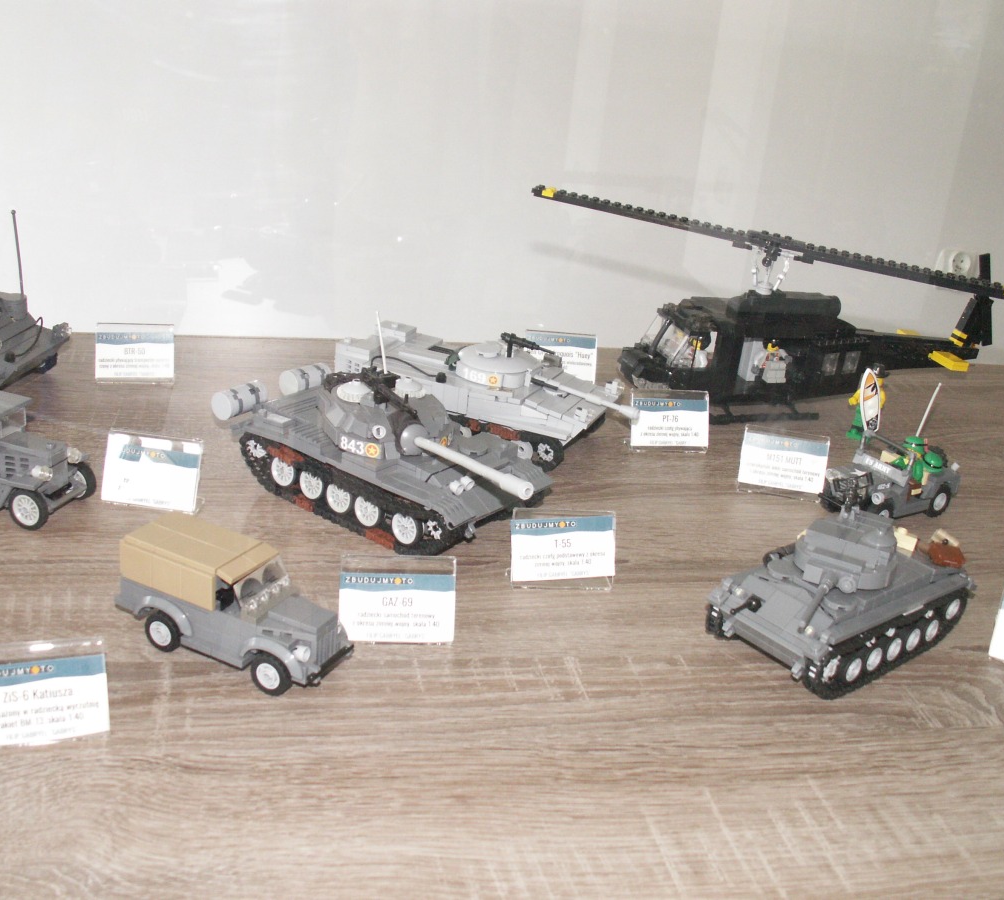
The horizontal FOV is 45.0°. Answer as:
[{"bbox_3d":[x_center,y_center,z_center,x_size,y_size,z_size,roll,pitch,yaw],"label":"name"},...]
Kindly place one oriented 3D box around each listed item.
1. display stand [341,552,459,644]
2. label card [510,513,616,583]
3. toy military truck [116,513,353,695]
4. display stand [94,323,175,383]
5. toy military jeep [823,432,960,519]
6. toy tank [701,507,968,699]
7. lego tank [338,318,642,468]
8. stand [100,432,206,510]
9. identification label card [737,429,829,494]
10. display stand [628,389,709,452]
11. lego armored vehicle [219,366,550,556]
[{"bbox_3d":[-0.047,0.067,0.551,0.050,0.038,0.018,2,23,-7],"label":"display stand"},{"bbox_3d":[0.030,0.049,0.606,0.051,0.032,0.004,-2,3,-7],"label":"label card"},{"bbox_3d":[-0.117,0.066,0.536,0.101,0.050,0.046,15,25,21],"label":"toy military truck"},{"bbox_3d":[-0.249,-0.066,0.825,0.050,0.038,0.018,0,23,-13],"label":"display stand"},{"bbox_3d":[0.241,0.015,0.743,0.087,0.050,0.044,-11,28,-34],"label":"toy military jeep"},{"bbox_3d":[0.164,0.060,0.578,0.129,0.067,0.069,-14,29,-38],"label":"toy tank"},{"bbox_3d":[-0.006,-0.043,0.798,0.199,0.066,0.076,14,24,20],"label":"lego tank"},{"bbox_3d":[-0.187,0.011,0.655,0.050,0.038,0.018,7,23,5],"label":"stand"},{"bbox_3d":[0.176,0.008,0.756,0.051,0.031,0.004,8,6,6],"label":"identification label card"},{"bbox_3d":[0.112,-0.020,0.808,0.051,0.038,0.019,2,23,-9],"label":"display stand"},{"bbox_3d":[-0.065,-0.006,0.672,0.205,0.077,0.084,22,28,34],"label":"lego armored vehicle"}]

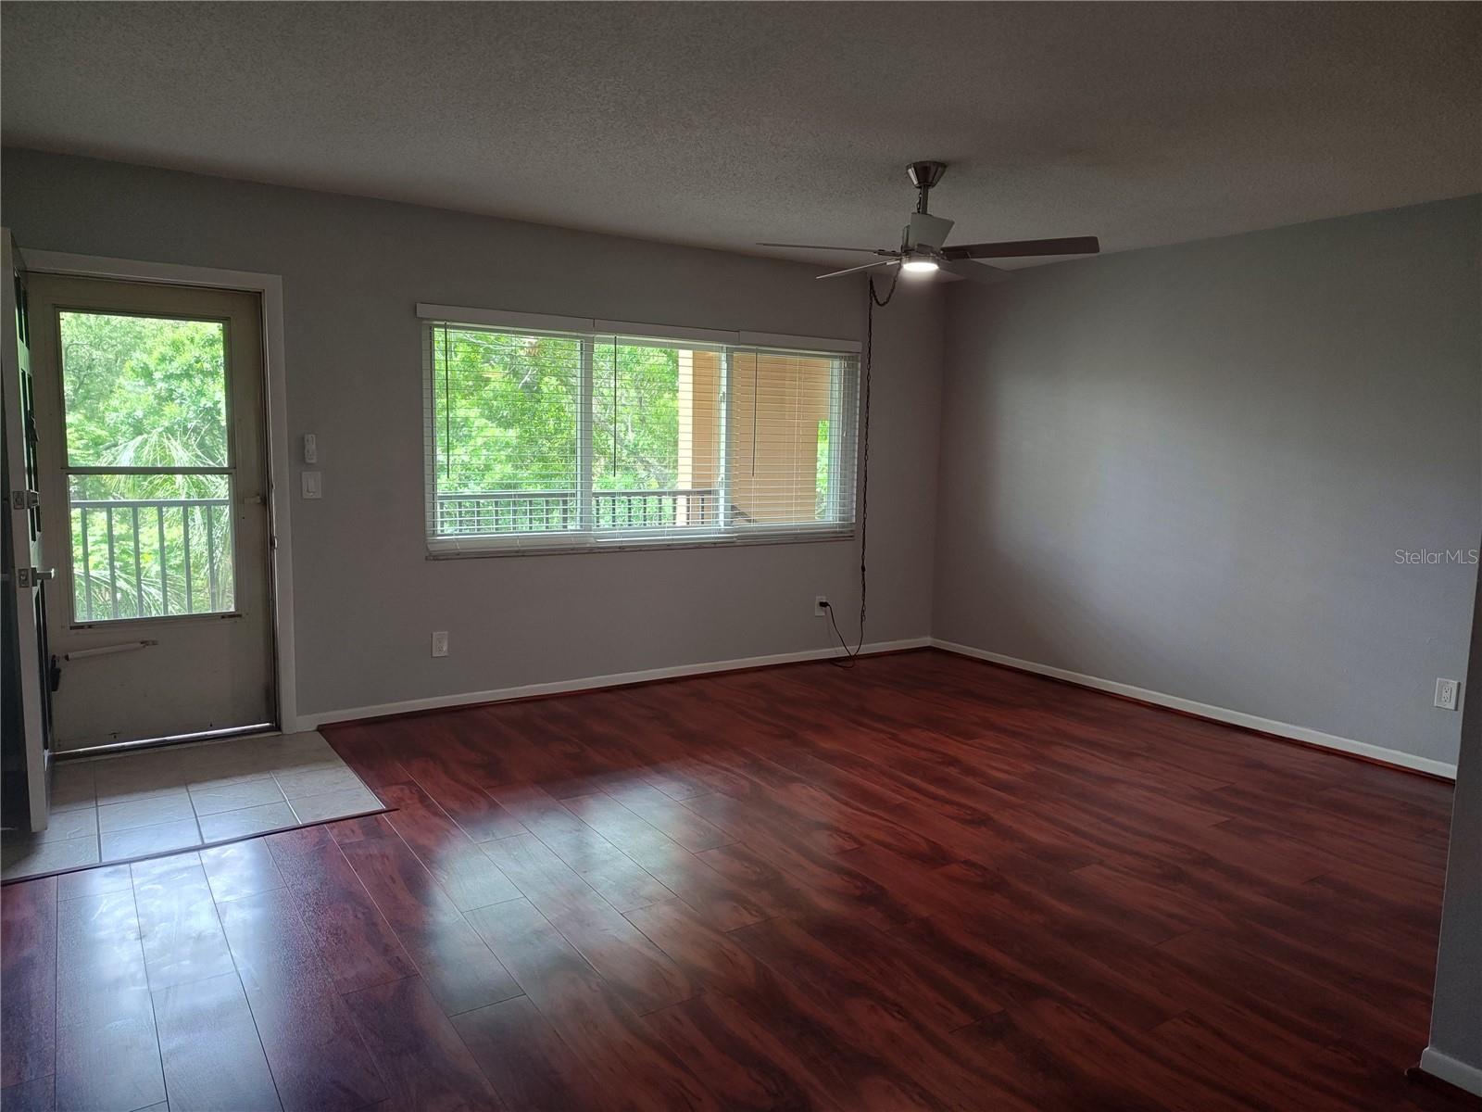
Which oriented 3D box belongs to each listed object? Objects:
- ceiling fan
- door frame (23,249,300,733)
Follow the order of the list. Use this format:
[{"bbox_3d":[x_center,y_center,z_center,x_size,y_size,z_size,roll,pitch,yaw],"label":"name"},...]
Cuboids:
[{"bbox_3d":[0.693,-1.323,3.876,1.310,0.400,1.290,-3,8,-33],"label":"ceiling fan"},{"bbox_3d":[-2.491,-0.181,4.200,1.030,2.080,0.120,-3,8,-33],"label":"door frame"}]

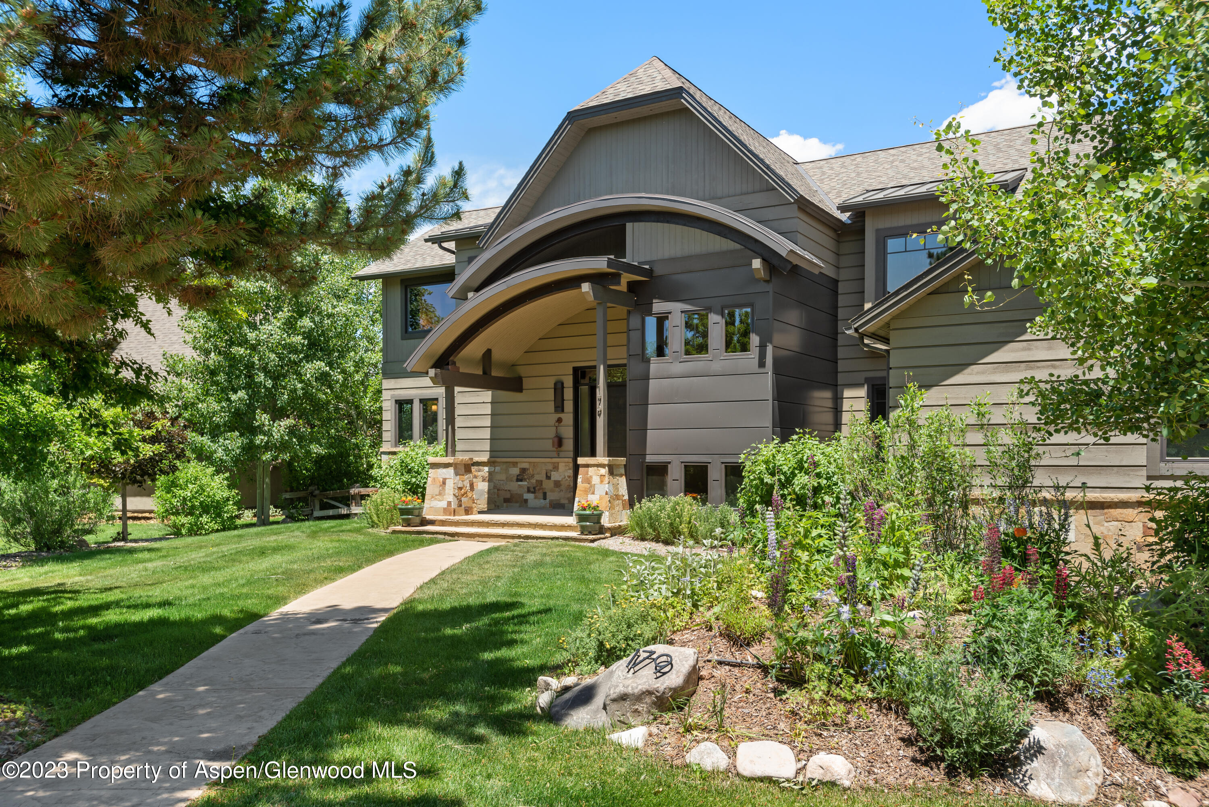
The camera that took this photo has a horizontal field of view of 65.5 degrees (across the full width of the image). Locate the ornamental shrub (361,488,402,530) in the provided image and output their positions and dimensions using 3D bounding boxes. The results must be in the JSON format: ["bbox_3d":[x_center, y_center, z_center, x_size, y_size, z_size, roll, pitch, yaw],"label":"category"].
[{"bbox_3d":[-4.161,1.970,17.600,0.850,0.800,0.800,0,-2,0],"label":"ornamental shrub"}]

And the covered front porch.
[{"bbox_3d":[-1.040,0.010,17.300,4.400,4.400,2.900,-1,-2,32],"label":"covered front porch"}]

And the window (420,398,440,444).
[{"bbox_3d":[-4.168,0.429,22.500,0.570,1.120,0.120,-1,-2,32],"label":"window"}]

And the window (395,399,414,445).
[{"bbox_3d":[-4.863,0.460,22.900,0.550,1.120,0.120,-1,-2,32],"label":"window"}]

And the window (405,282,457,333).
[{"bbox_3d":[-4.104,-2.294,22.400,1.500,1.200,0.120,-1,-2,32],"label":"window"}]

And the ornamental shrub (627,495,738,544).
[{"bbox_3d":[1.251,1.857,15.100,1.550,0.770,0.900,-1,-2,32],"label":"ornamental shrub"}]

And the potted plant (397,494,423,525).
[{"bbox_3d":[-3.461,1.906,16.800,0.460,0.530,0.460,0,-2,0],"label":"potted plant"}]

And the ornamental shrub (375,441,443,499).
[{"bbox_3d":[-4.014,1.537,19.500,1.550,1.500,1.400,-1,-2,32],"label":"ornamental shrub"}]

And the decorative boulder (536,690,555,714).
[{"bbox_3d":[-0.334,1.679,5.300,0.110,0.125,0.120,-1,-2,32],"label":"decorative boulder"}]

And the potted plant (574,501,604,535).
[{"bbox_3d":[-0.243,1.842,15.100,0.460,0.530,0.460,0,-2,0],"label":"potted plant"}]

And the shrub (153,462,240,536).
[{"bbox_3d":[-7.807,1.834,18.000,1.600,1.400,1.500,-1,-2,32],"label":"shrub"}]

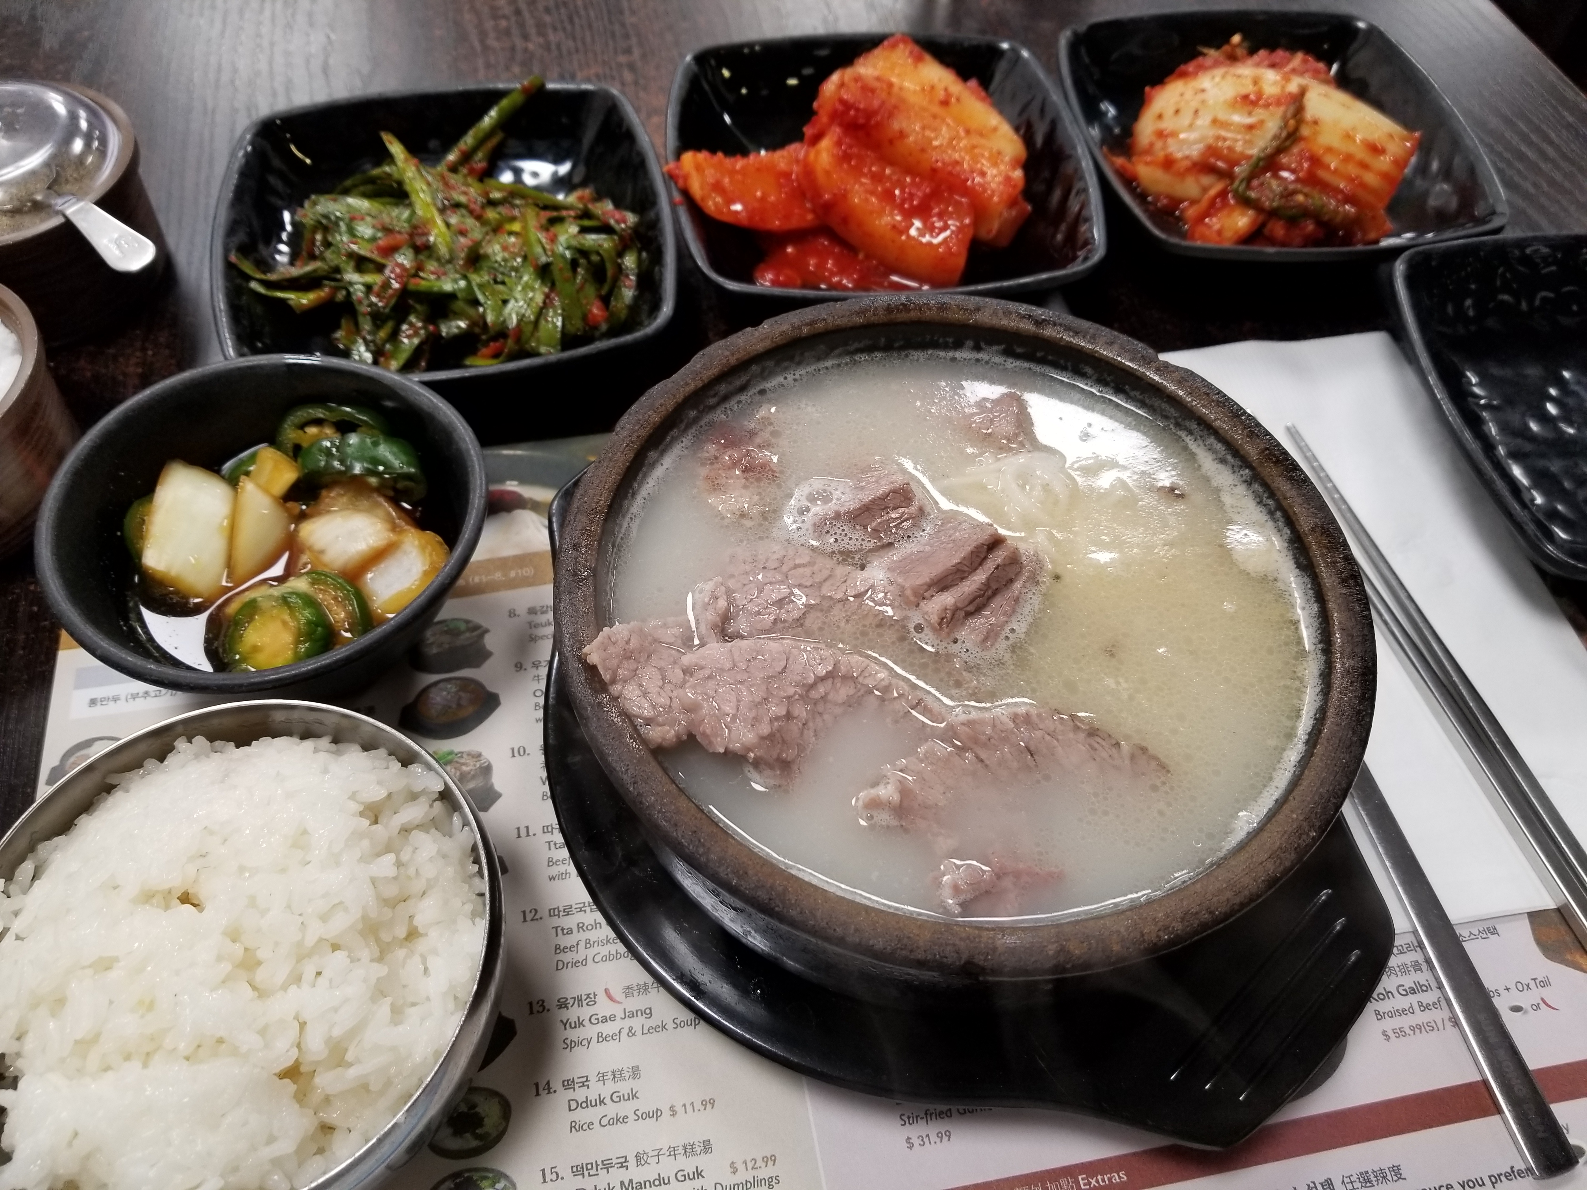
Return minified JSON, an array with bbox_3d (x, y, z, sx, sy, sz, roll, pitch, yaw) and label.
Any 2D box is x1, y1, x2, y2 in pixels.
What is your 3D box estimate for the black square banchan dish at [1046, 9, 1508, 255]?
[{"bbox_3d":[0.173,-0.161,0.448,0.143,0.038,0.143,-6,57,-6],"label":"black square banchan dish"}]

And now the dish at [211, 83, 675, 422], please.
[{"bbox_3d":[-0.113,-0.112,0.402,0.143,0.038,0.143,-9,57,-9],"label":"dish"}]

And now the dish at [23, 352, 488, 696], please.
[{"bbox_3d":[-0.136,-0.010,0.326,0.109,0.049,0.109,1,56,-2],"label":"dish"}]

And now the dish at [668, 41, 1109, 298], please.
[{"bbox_3d":[0.029,-0.144,0.430,0.143,0.038,0.143,-5,57,-6],"label":"dish"}]

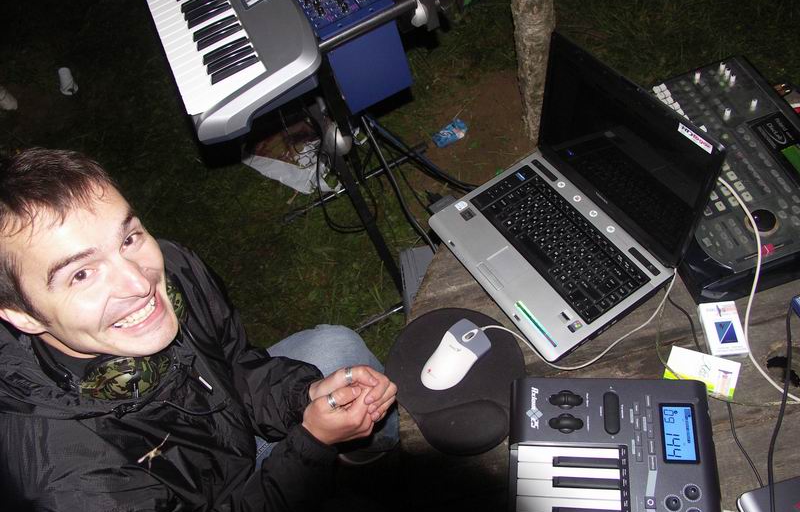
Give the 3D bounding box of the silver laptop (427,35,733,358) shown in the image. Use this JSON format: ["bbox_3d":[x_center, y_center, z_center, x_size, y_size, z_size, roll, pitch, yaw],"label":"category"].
[{"bbox_3d":[0.248,-0.098,1.052,0.312,0.292,0.364,-33,55,-9],"label":"silver laptop"}]

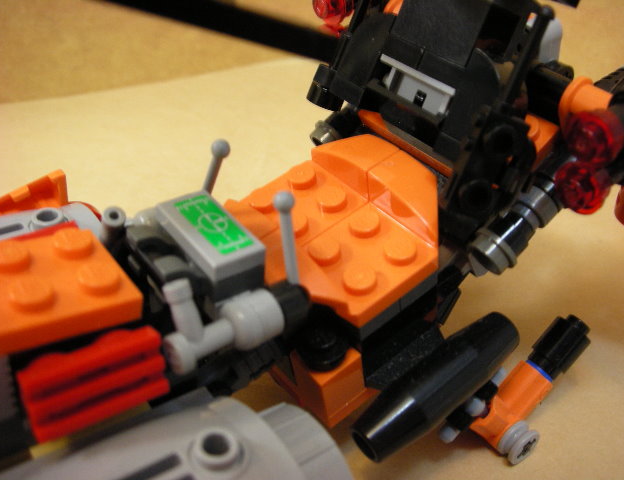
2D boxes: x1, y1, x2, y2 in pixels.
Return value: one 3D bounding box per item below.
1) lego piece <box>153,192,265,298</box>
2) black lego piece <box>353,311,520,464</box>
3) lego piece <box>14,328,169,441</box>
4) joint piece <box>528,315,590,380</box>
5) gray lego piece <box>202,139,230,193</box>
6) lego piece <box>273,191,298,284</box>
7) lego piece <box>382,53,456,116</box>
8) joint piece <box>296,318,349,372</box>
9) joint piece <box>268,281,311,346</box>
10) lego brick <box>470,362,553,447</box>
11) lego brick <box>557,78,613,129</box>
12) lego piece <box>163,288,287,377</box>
[{"bbox_3d":[-0.014,-0.001,0.089,0.008,0.003,0.016,-21,45,-32],"label":"lego piece"},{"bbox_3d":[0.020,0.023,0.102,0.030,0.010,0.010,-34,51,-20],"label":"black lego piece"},{"bbox_3d":[-0.027,0.017,0.079,0.016,0.009,0.006,-14,8,-38],"label":"lego piece"},{"bbox_3d":[0.047,0.021,0.124,0.008,0.008,0.012,33,55,30],"label":"joint piece"},{"bbox_3d":[-0.015,-0.010,0.096,0.003,0.014,0.003,-21,68,-32],"label":"gray lego piece"},{"bbox_3d":[-0.003,0.000,0.084,0.003,0.014,0.003,-5,22,2],"label":"lego piece"},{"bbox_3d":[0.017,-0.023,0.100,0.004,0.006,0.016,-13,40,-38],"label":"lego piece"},{"bbox_3d":[0.001,0.015,0.098,0.008,0.005,0.008,-6,47,6],"label":"joint piece"},{"bbox_3d":[-0.004,0.011,0.096,0.007,0.008,0.008,-14,41,-38],"label":"joint piece"},{"bbox_3d":[0.036,0.030,0.117,0.009,0.008,0.018,33,55,30],"label":"lego brick"},{"bbox_3d":[0.048,-0.023,0.113,0.009,0.009,0.007,-34,51,-20],"label":"lego brick"},{"bbox_3d":[-0.012,0.010,0.081,0.014,0.012,0.007,-21,24,-32],"label":"lego piece"}]

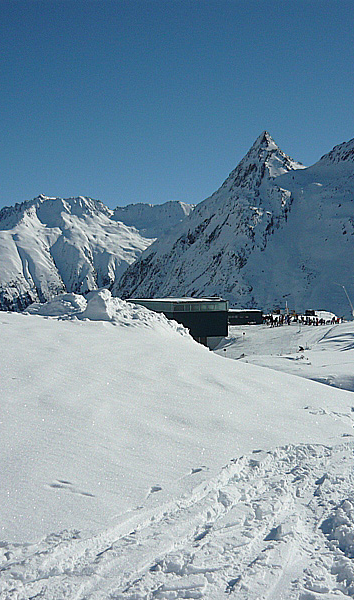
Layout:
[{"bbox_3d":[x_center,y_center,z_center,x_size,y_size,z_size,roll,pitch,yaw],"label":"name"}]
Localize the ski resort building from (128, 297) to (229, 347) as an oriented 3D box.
[{"bbox_3d":[-0.300,3.550,125.000,16.500,7.400,11.000,0,3,-5],"label":"ski resort building"}]

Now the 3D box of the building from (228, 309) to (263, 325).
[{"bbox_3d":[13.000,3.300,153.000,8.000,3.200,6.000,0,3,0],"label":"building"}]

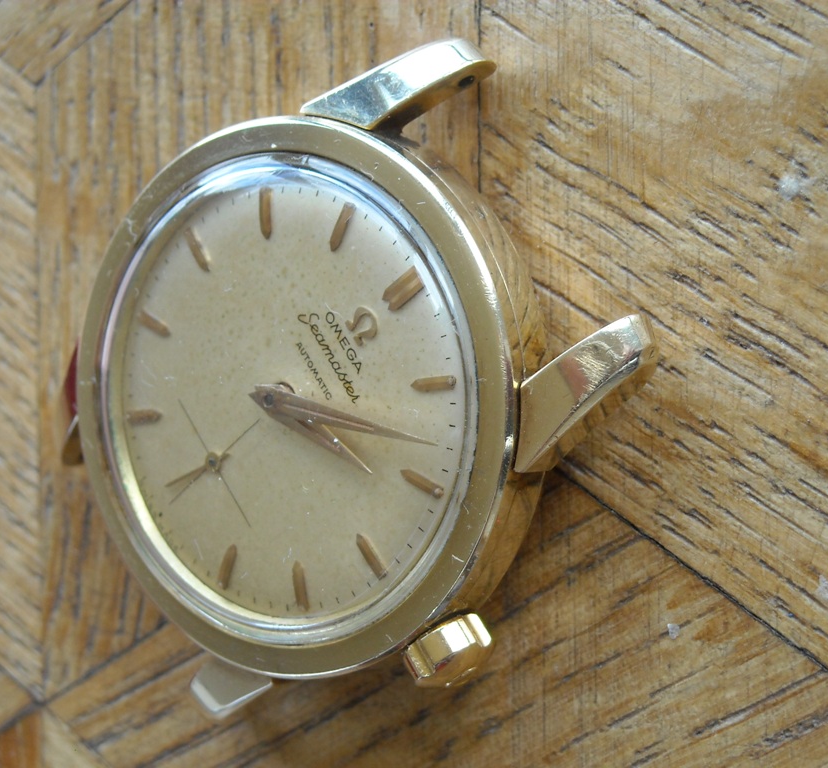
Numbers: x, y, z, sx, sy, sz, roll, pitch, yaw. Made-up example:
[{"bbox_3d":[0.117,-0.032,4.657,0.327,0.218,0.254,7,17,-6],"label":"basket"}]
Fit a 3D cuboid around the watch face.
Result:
[{"bbox_3d":[-0.008,0.001,0.168,0.030,0.003,0.030,-42,68,30],"label":"watch face"}]

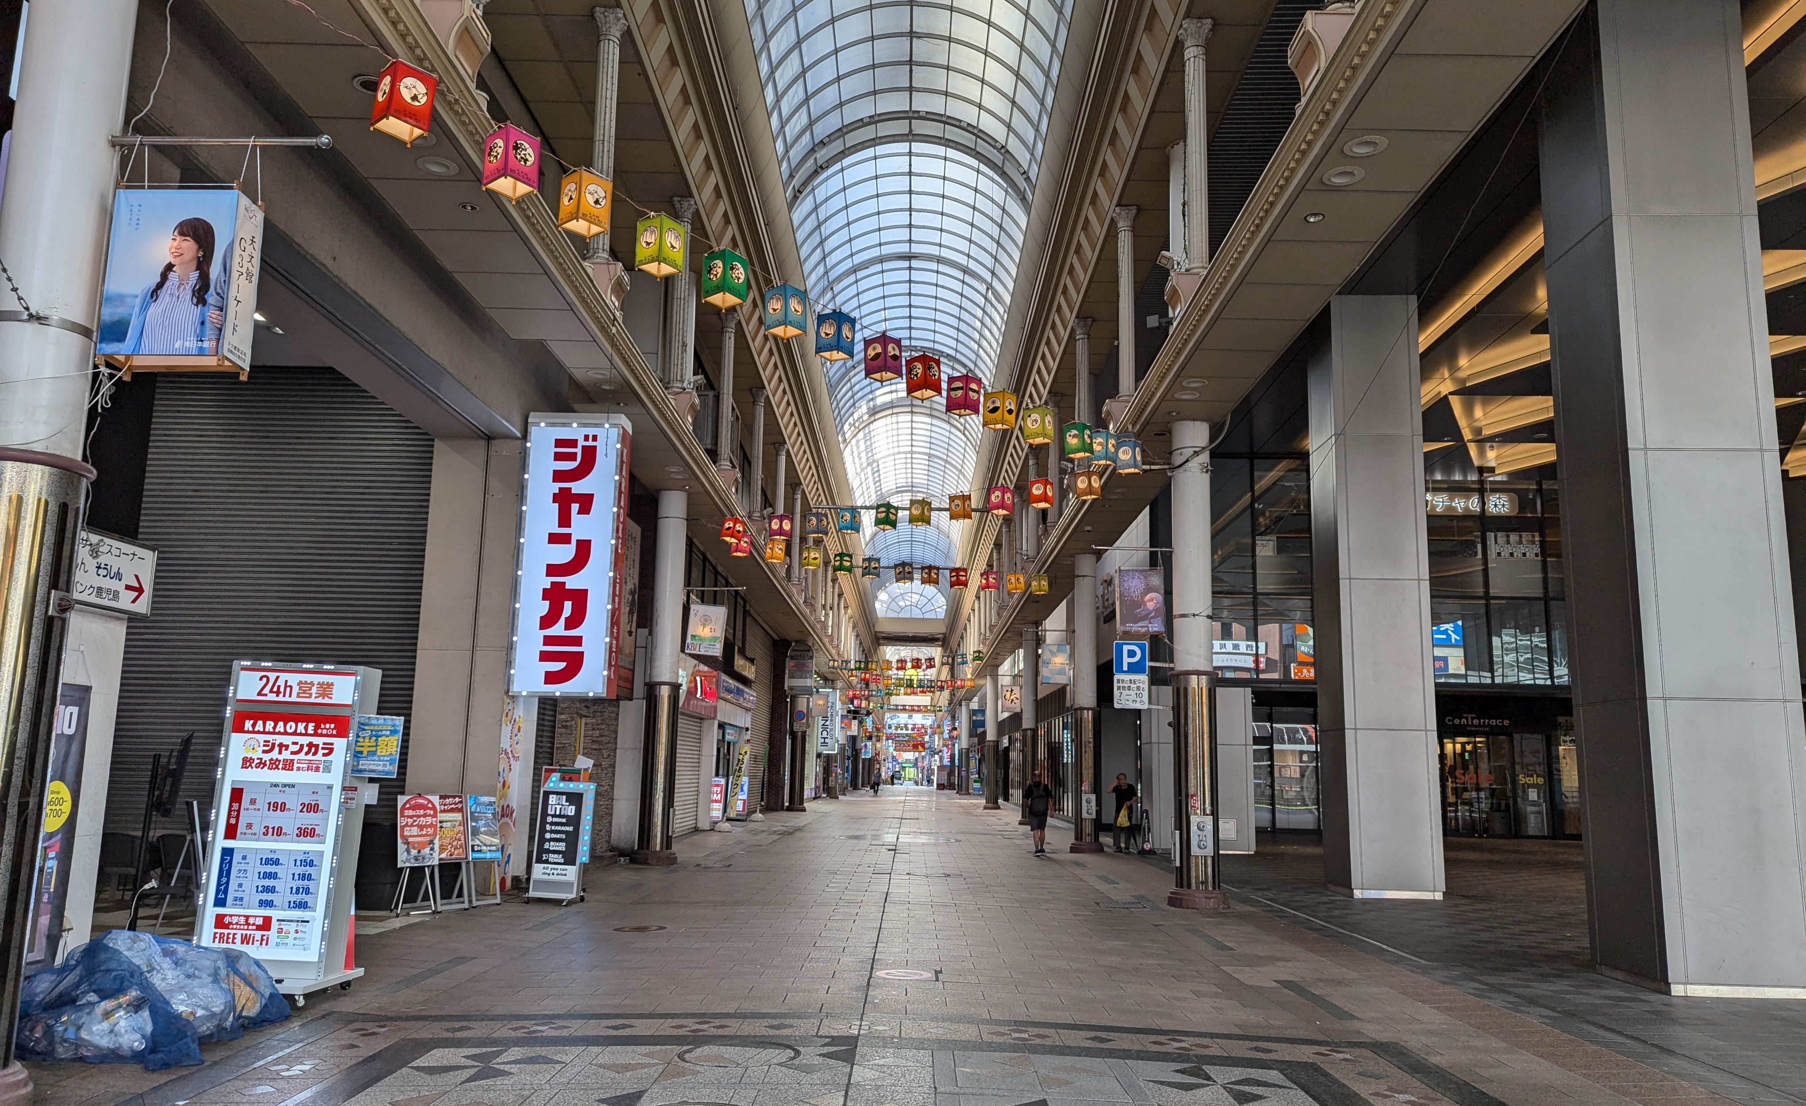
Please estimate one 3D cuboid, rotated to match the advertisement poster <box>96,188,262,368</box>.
[{"bbox_3d":[-3.625,-1.369,6.330,0.620,0.880,0.250,1,-10,-1],"label":"advertisement poster"}]

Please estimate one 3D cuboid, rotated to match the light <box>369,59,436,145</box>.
[{"bbox_3d":[-3.090,-2.780,7.769,0.255,0.385,0.255,-2,-12,44],"label":"light"}]

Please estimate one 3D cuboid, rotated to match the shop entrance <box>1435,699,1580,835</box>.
[{"bbox_3d":[18.443,6.568,38.205,4.400,4.200,0.500,1,-10,1],"label":"shop entrance"}]

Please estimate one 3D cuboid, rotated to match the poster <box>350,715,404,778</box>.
[{"bbox_3d":[-3.696,1.365,8.835,0.300,0.425,0.020,7,-11,-29],"label":"poster"}]

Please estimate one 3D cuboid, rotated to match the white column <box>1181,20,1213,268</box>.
[{"bbox_3d":[3.460,-4.737,14.749,0.390,3.170,0.390,1,-10,1],"label":"white column"}]

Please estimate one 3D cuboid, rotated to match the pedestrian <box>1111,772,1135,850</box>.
[{"bbox_3d":[4.893,5.727,27.640,0.520,1.690,0.380,-1,-10,12],"label":"pedestrian"}]

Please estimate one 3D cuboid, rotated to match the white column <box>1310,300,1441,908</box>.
[{"bbox_3d":[7.216,0.610,19.373,1.310,9.095,1.280,1,-10,1],"label":"white column"}]

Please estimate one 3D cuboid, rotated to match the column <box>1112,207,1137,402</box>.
[{"bbox_3d":[3.517,-3.864,19.712,0.380,3.170,0.380,1,-10,1],"label":"column"}]

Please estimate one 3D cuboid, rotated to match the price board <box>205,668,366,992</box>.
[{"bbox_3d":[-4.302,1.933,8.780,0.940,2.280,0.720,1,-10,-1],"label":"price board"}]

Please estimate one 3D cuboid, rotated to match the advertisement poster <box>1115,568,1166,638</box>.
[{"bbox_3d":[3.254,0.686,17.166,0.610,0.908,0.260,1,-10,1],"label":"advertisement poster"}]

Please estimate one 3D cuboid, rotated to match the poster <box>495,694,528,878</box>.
[{"bbox_3d":[-5.240,3.152,16.645,0.060,2.500,0.850,1,-10,1],"label":"poster"}]

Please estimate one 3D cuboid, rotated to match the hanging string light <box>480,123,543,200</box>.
[{"bbox_3d":[-2.640,-2.625,8.470,0.255,0.385,0.255,-7,-13,37],"label":"hanging string light"}]

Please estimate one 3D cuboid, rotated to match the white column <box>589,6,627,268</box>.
[{"bbox_3d":[-3.519,-4.872,14.754,0.390,3.170,0.390,1,-10,1],"label":"white column"}]

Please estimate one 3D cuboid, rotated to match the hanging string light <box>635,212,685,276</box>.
[{"bbox_3d":[-1.839,-2.328,9.542,0.255,0.385,0.255,-6,-12,34],"label":"hanging string light"}]

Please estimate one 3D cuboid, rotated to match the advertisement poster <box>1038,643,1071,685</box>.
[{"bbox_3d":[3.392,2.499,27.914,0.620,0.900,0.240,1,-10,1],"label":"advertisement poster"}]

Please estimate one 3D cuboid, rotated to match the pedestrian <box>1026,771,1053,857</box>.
[{"bbox_3d":[2.885,5.481,26.481,0.560,1.728,0.380,1,-10,1],"label":"pedestrian"}]

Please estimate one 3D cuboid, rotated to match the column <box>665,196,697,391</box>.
[{"bbox_3d":[-3.556,-4.152,20.026,0.350,3.260,0.350,1,-10,1],"label":"column"}]

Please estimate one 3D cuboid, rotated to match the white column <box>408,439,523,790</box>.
[{"bbox_3d":[-5.787,1.481,17.044,1.230,5.975,1.100,1,-10,1],"label":"white column"}]

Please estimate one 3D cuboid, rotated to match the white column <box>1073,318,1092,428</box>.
[{"bbox_3d":[3.561,-3.122,24.625,0.350,3.200,0.350,1,-10,1],"label":"white column"}]

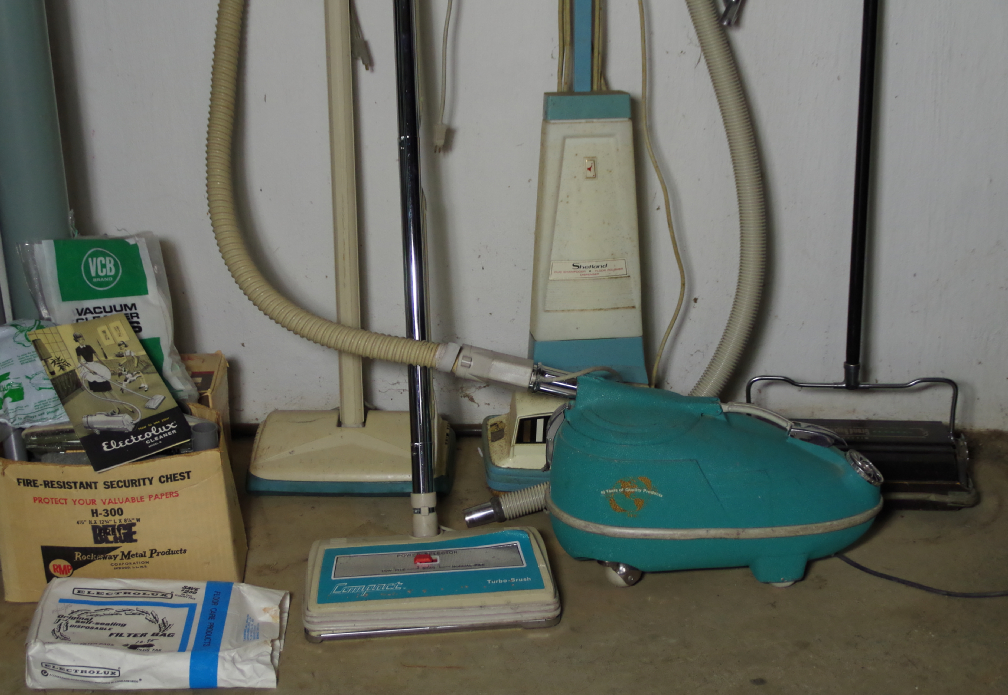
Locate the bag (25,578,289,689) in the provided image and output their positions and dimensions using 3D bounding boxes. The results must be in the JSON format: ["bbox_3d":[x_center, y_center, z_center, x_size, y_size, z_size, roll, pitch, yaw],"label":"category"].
[{"bbox_3d":[-0.462,0.389,2.366,0.327,0.053,0.178,0,25,0],"label":"bag"}]

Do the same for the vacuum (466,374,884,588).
[{"bbox_3d":[0.262,0.181,2.539,0.525,0.288,0.245,0,24,0],"label":"vacuum"}]

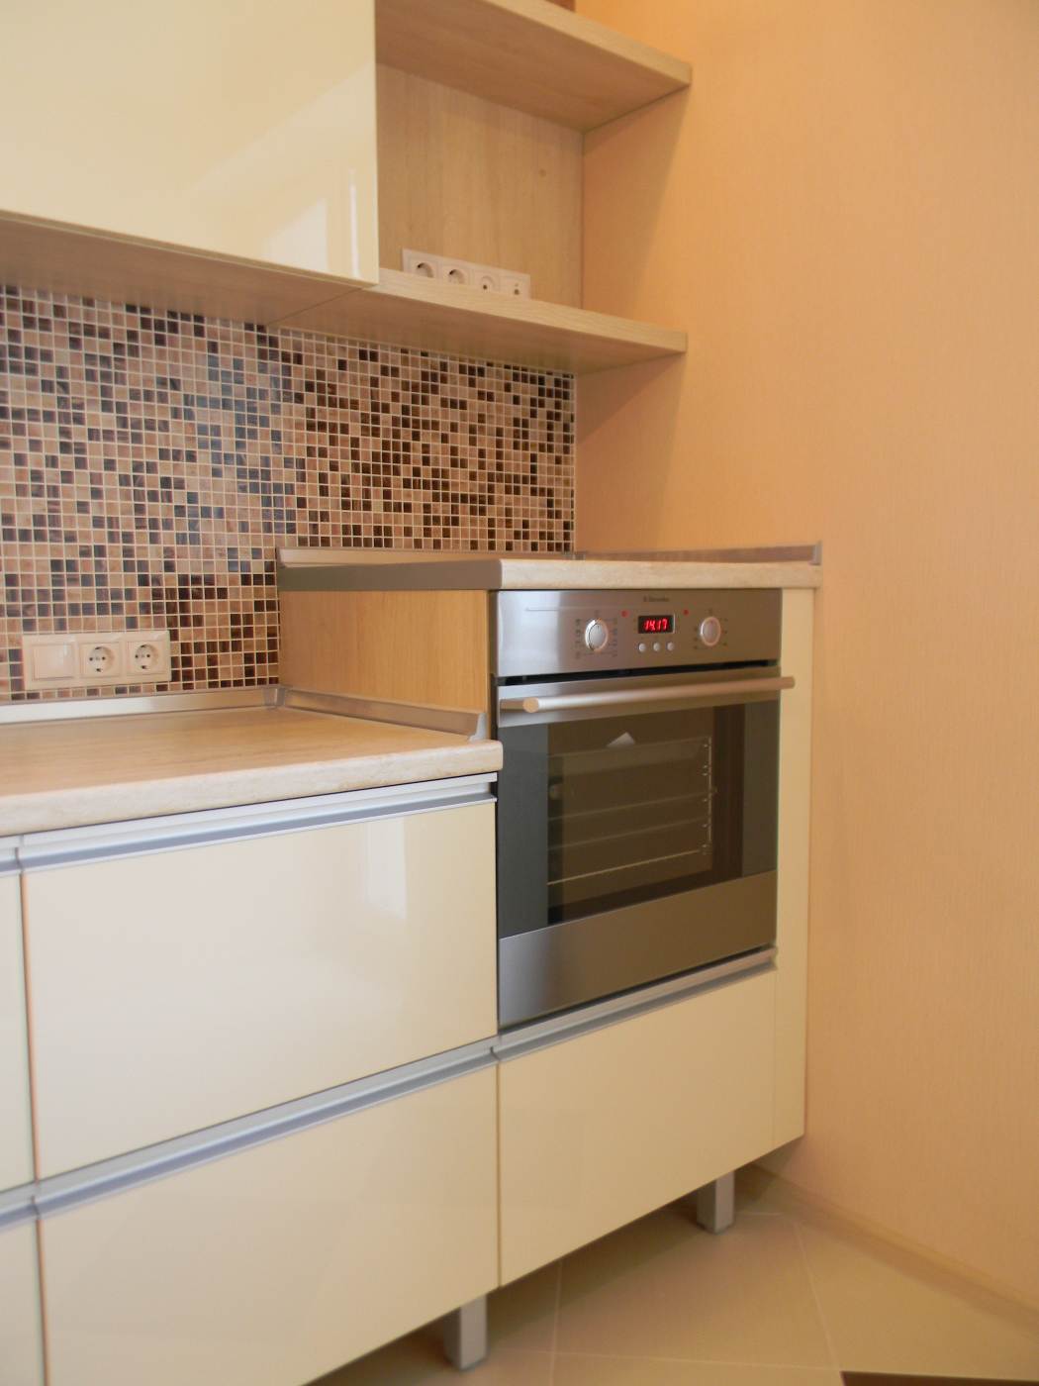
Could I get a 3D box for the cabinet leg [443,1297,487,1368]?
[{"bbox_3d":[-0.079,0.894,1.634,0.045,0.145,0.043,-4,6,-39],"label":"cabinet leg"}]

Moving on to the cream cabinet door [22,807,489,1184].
[{"bbox_3d":[-0.269,0.325,1.336,0.600,0.321,0.019,-4,6,-39],"label":"cream cabinet door"}]

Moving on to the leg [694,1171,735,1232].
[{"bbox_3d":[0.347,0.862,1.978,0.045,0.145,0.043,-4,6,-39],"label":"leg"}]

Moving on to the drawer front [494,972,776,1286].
[{"bbox_3d":[0.201,0.648,1.746,0.597,0.324,0.019,-4,6,-39],"label":"drawer front"}]

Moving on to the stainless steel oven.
[{"bbox_3d":[0.050,0.129,1.883,0.596,0.595,0.570,-4,6,-39],"label":"stainless steel oven"}]

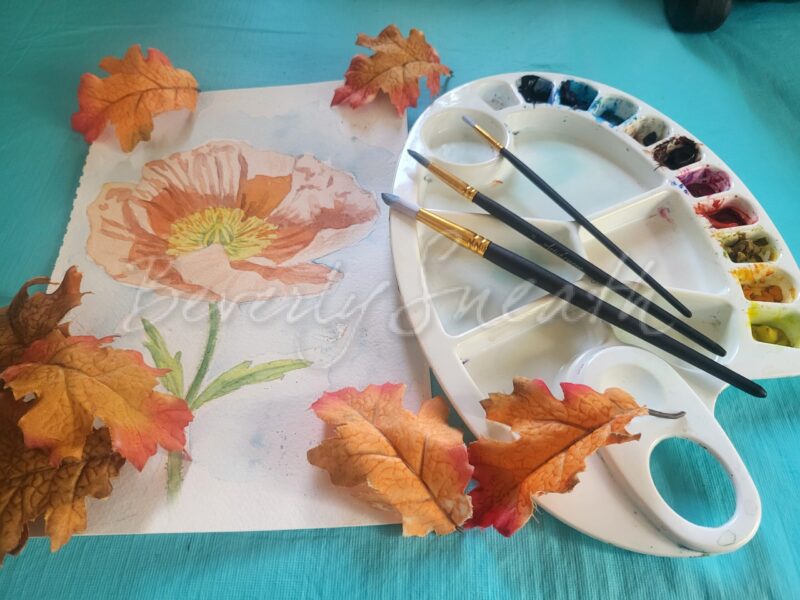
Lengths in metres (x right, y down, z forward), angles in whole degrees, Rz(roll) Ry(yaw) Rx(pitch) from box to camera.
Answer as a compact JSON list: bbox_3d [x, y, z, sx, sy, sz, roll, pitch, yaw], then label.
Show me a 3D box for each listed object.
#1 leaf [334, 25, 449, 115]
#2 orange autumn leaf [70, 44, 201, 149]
[{"bbox_3d":[-0.009,-0.163,0.412,0.084,0.029,0.075,-8,60,-2],"label":"leaf"},{"bbox_3d":[-0.181,-0.144,0.410,0.092,0.030,0.083,-12,60,-4],"label":"orange autumn leaf"}]

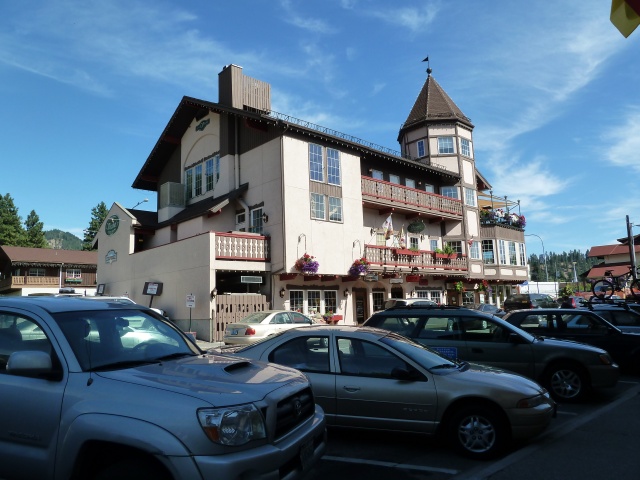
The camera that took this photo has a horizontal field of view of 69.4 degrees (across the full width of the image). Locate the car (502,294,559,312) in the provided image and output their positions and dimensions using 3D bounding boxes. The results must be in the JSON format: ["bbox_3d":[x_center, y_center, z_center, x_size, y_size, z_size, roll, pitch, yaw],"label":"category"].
[{"bbox_3d":[14.172,4.552,30.552,4.800,1.810,1.900,6,-11,-43],"label":"car"}]

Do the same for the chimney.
[{"bbox_3d":[-4.199,-8.005,26.172,2.608,2.554,1.326,6,-11,-44],"label":"chimney"}]

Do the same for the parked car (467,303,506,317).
[{"bbox_3d":[10.492,4.748,29.176,4.500,1.410,1.760,6,-11,-43],"label":"parked car"}]

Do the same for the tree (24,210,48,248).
[{"bbox_3d":[-48.220,4.663,78.379,5.600,19.594,5.600,-2,-8,0],"label":"tree"}]

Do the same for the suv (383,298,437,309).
[{"bbox_3d":[5.272,3.916,23.644,4.600,1.740,1.820,6,-11,-43],"label":"suv"}]

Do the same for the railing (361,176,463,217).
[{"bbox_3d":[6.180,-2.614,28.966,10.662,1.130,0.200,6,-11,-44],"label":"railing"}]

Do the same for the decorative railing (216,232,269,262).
[{"bbox_3d":[-3.667,0.387,21.877,3.078,1.200,0.500,6,-11,-43],"label":"decorative railing"}]

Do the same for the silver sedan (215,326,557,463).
[{"bbox_3d":[0.610,1.885,6.330,4.730,1.390,1.820,-3,-7,15],"label":"silver sedan"}]

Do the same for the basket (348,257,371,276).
[{"bbox_3d":[2.124,1.425,24.852,1.100,1.043,1.050,-2,-8,0],"label":"basket"}]

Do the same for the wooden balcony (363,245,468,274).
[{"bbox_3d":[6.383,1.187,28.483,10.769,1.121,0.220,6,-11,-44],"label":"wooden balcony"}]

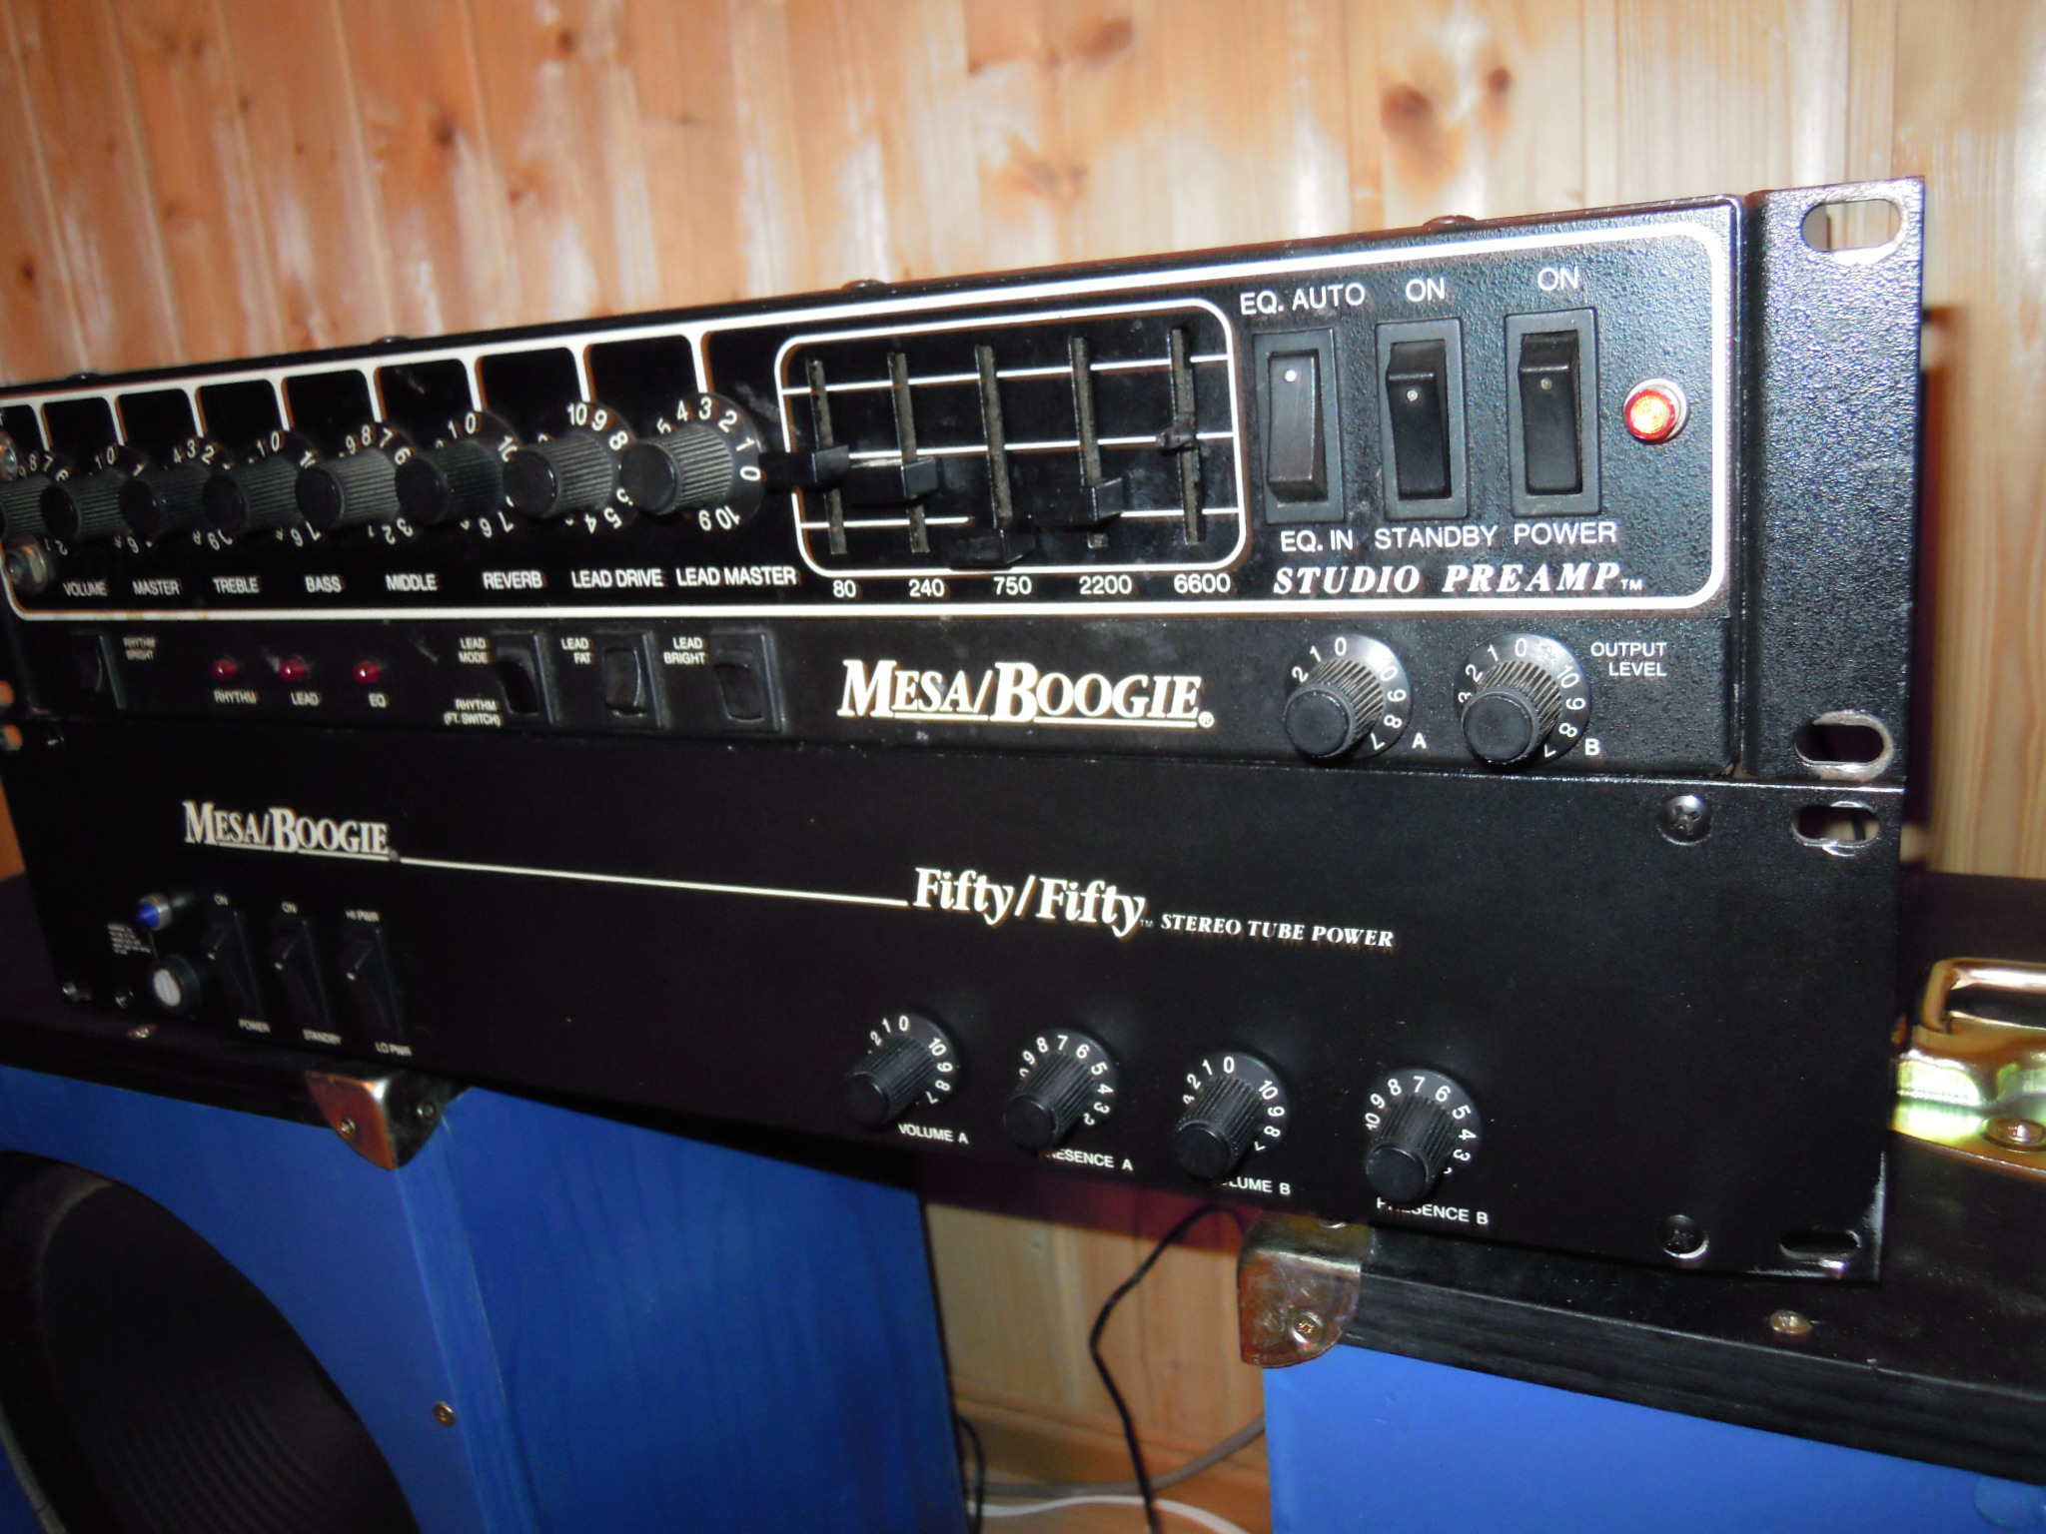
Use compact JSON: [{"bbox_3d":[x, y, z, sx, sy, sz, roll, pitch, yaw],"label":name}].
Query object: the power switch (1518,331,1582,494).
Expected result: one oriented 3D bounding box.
[{"bbox_3d":[0.081,-0.054,0.254,0.009,0.025,0.007,2,17,27],"label":"power switch"}]

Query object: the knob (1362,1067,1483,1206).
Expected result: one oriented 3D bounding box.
[{"bbox_3d":[0.069,0.067,0.293,0.022,0.022,0.019,2,17,27],"label":"knob"}]

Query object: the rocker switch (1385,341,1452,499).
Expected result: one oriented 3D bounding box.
[{"bbox_3d":[0.063,-0.055,0.263,0.009,0.025,0.007,2,17,27],"label":"rocker switch"}]

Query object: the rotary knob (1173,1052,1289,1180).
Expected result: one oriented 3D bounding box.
[{"bbox_3d":[0.038,0.068,0.315,0.022,0.022,0.019,2,18,27],"label":"rotary knob"}]

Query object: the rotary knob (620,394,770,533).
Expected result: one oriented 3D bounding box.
[{"bbox_3d":[-0.066,-0.057,0.320,0.028,0.028,0.019,2,17,27],"label":"rotary knob"}]

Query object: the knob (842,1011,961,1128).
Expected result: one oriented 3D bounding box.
[{"bbox_3d":[-0.027,0.065,0.342,0.022,0.022,0.019,2,17,27],"label":"knob"}]

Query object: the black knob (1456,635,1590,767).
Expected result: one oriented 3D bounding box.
[{"bbox_3d":[0.078,-0.009,0.263,0.022,0.022,0.019,2,17,27],"label":"black knob"}]

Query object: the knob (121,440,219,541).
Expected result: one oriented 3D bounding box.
[{"bbox_3d":[-0.201,-0.063,0.394,0.028,0.028,0.019,2,18,27],"label":"knob"}]

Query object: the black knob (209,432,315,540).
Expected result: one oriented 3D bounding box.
[{"bbox_3d":[-0.175,-0.062,0.381,0.028,0.028,0.019,2,18,27],"label":"black knob"}]

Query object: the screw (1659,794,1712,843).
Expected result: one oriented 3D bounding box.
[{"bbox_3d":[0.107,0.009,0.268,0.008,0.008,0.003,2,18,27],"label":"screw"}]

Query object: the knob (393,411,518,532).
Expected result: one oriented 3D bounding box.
[{"bbox_3d":[-0.119,-0.059,0.347,0.028,0.028,0.019,2,17,27],"label":"knob"}]

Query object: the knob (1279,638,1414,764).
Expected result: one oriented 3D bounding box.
[{"bbox_3d":[0.052,-0.010,0.276,0.022,0.022,0.019,2,17,27],"label":"knob"}]

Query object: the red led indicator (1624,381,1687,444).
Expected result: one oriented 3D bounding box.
[{"bbox_3d":[0.096,-0.054,0.250,0.009,0.009,0.007,2,18,27],"label":"red led indicator"}]

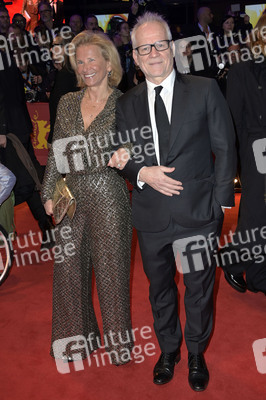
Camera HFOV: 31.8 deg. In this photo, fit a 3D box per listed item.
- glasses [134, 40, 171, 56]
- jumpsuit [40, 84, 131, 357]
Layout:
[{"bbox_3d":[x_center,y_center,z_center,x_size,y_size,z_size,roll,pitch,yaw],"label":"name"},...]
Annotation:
[{"bbox_3d":[0.087,-0.630,1.939,0.143,0.043,0.145,-11,16,8],"label":"glasses"},{"bbox_3d":[-0.215,0.173,2.427,0.470,1.450,0.350,1,15,6],"label":"jumpsuit"}]

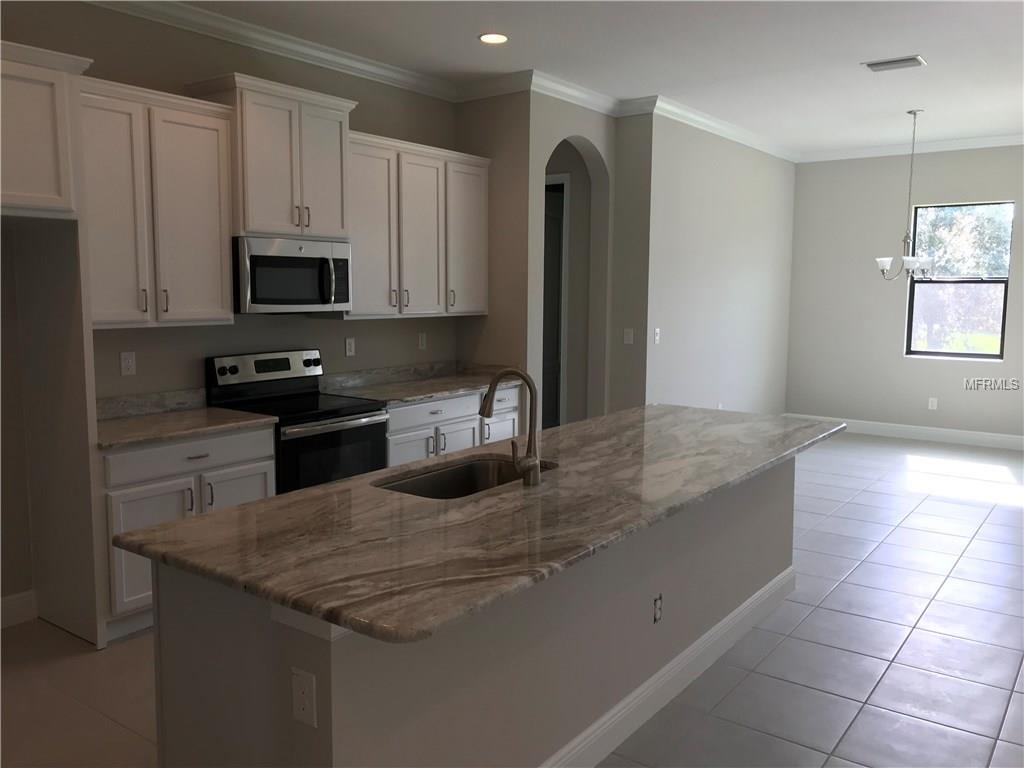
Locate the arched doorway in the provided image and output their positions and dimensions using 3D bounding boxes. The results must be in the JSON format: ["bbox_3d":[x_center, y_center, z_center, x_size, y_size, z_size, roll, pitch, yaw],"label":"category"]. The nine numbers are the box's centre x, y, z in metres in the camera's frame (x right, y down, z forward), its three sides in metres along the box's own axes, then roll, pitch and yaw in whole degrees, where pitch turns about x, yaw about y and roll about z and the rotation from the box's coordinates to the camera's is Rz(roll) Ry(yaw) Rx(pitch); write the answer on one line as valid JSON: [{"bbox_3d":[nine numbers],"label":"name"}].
[{"bbox_3d":[0.442,-0.536,6.476,0.173,2.721,0.916,5,8,37],"label":"arched doorway"}]

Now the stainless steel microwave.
[{"bbox_3d":[-1.335,-0.621,4.760,0.397,0.403,0.765,5,8,37],"label":"stainless steel microwave"}]

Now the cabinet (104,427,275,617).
[{"bbox_3d":[-1.754,0.627,4.151,0.632,0.825,0.928,5,8,37],"label":"cabinet"}]

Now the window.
[{"bbox_3d":[4.522,-1.032,8.382,0.894,1.532,0.090,5,8,37],"label":"window"}]

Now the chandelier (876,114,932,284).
[{"bbox_3d":[3.304,-1.558,6.874,0.492,1.381,0.492,5,8,37],"label":"chandelier"}]

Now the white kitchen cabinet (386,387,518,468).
[{"bbox_3d":[-0.601,0.465,5.683,0.632,0.845,1.383,5,8,37],"label":"white kitchen cabinet"}]

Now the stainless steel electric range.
[{"bbox_3d":[-1.213,0.427,4.787,0.673,1.182,0.767,5,8,37],"label":"stainless steel electric range"}]

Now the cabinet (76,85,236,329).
[{"bbox_3d":[-1.864,-0.846,4.068,0.341,1.123,0.928,5,8,37],"label":"cabinet"}]

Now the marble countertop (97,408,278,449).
[{"bbox_3d":[-1.744,0.201,4.096,0.653,0.033,0.928,5,8,37],"label":"marble countertop"}]

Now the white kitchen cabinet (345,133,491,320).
[{"bbox_3d":[-0.710,-1.018,5.599,0.341,1.123,1.383,5,8,37],"label":"white kitchen cabinet"}]

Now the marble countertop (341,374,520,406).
[{"bbox_3d":[-0.591,0.029,5.627,0.653,0.033,1.383,5,8,37],"label":"marble countertop"}]

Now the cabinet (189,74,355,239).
[{"bbox_3d":[-1.327,-1.219,4.682,0.417,0.803,0.805,5,8,37],"label":"cabinet"}]

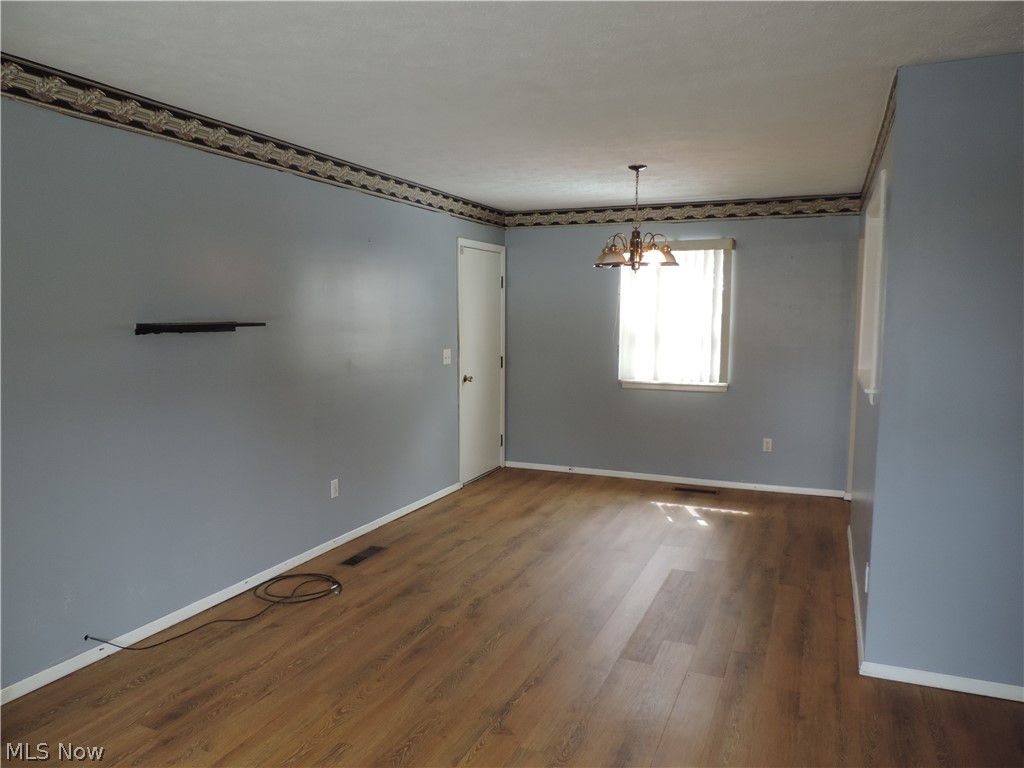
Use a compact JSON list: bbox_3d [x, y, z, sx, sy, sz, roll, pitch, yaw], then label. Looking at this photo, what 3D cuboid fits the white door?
[{"bbox_3d":[-0.263,-0.204,6.424,0.100,2.120,0.945,3,6,24],"label":"white door"}]

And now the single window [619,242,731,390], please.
[{"bbox_3d":[1.393,-0.588,6.132,0.945,1.295,0.100,3,6,24],"label":"single window"}]

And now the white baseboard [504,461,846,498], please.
[{"bbox_3d":[1.316,0.844,6.340,3.000,0.060,0.018,3,6,24],"label":"white baseboard"}]

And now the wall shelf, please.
[{"bbox_3d":[-1.475,-0.275,3.468,0.120,0.052,0.720,3,6,24],"label":"wall shelf"}]

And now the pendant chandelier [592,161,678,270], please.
[{"bbox_3d":[0.812,-1.066,4.638,0.590,0.680,0.590,3,6,24],"label":"pendant chandelier"}]

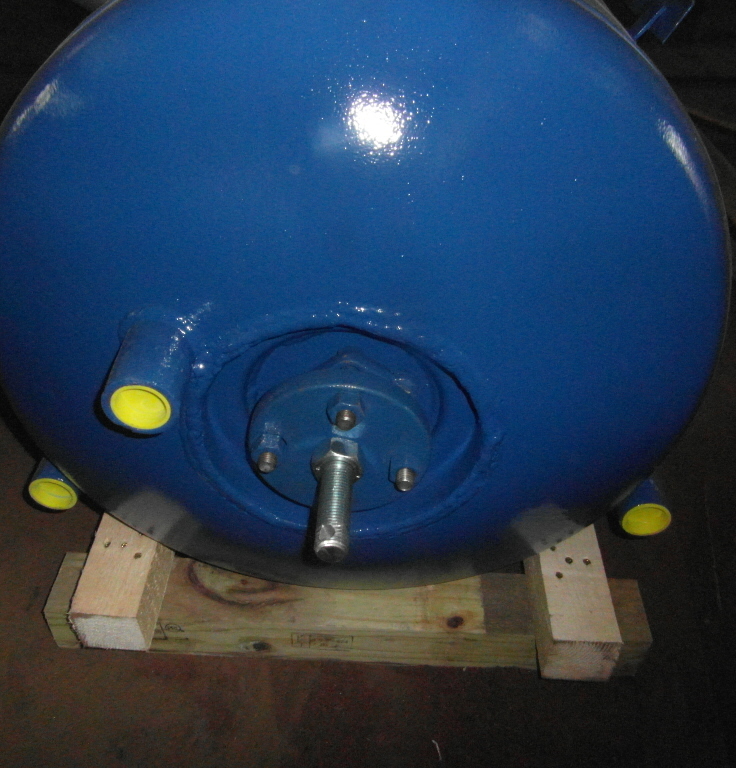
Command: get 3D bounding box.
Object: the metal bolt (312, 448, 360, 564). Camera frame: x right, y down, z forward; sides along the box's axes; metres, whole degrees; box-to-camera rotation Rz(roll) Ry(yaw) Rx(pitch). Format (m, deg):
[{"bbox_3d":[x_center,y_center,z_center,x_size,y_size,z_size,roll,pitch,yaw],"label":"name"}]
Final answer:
[{"bbox_3d":[-0.030,0.108,0.643,0.047,0.047,0.108,2,40,1],"label":"metal bolt"}]

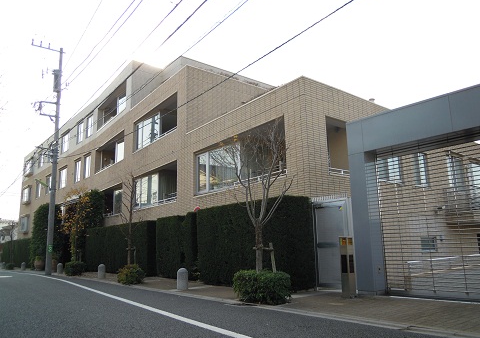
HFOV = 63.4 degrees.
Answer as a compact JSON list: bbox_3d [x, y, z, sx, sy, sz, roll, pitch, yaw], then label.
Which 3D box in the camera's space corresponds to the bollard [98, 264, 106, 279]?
[{"bbox_3d":[-6.170,4.595,17.431,0.300,0.610,0.300,7,-14,-36],"label":"bollard"}]

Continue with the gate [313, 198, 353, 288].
[{"bbox_3d":[2.370,1.947,10.213,0.150,2.300,1.100,8,-15,-39],"label":"gate"}]

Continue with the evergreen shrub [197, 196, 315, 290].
[{"bbox_3d":[0.282,2.236,11.530,0.800,2.370,4.300,7,-14,-36],"label":"evergreen shrub"}]

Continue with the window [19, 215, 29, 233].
[{"bbox_3d":[-22.672,5.817,40.700,1.650,1.750,0.300,-10,-15,39],"label":"window"}]

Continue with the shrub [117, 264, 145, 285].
[{"bbox_3d":[-4.037,3.824,14.365,0.850,0.750,1.000,7,-14,-36],"label":"shrub"}]

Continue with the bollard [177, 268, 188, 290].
[{"bbox_3d":[-1.683,3.206,11.391,0.300,0.610,0.300,-1,-11,0],"label":"bollard"}]

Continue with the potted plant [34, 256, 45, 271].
[{"bbox_3d":[-14.624,6.932,28.447,0.720,1.020,0.720,7,-14,-36],"label":"potted plant"}]

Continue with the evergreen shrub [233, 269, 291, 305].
[{"bbox_3d":[0.440,2.473,8.263,0.750,0.640,1.150,7,-14,-36],"label":"evergreen shrub"}]

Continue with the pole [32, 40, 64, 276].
[{"bbox_3d":[-11.706,-0.823,23.429,1.900,14.000,0.700,7,-14,-36],"label":"pole"}]

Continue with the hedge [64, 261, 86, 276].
[{"bbox_3d":[-9.058,5.455,21.506,0.950,0.750,1.250,7,-14,-36],"label":"hedge"}]

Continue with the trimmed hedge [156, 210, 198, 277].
[{"bbox_3d":[-2.275,3.030,15.213,0.800,2.420,2.800,7,-14,-36],"label":"trimmed hedge"}]

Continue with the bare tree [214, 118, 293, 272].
[{"bbox_3d":[0.331,0.877,8.585,1.450,3.900,1.500,7,-14,-36],"label":"bare tree"}]

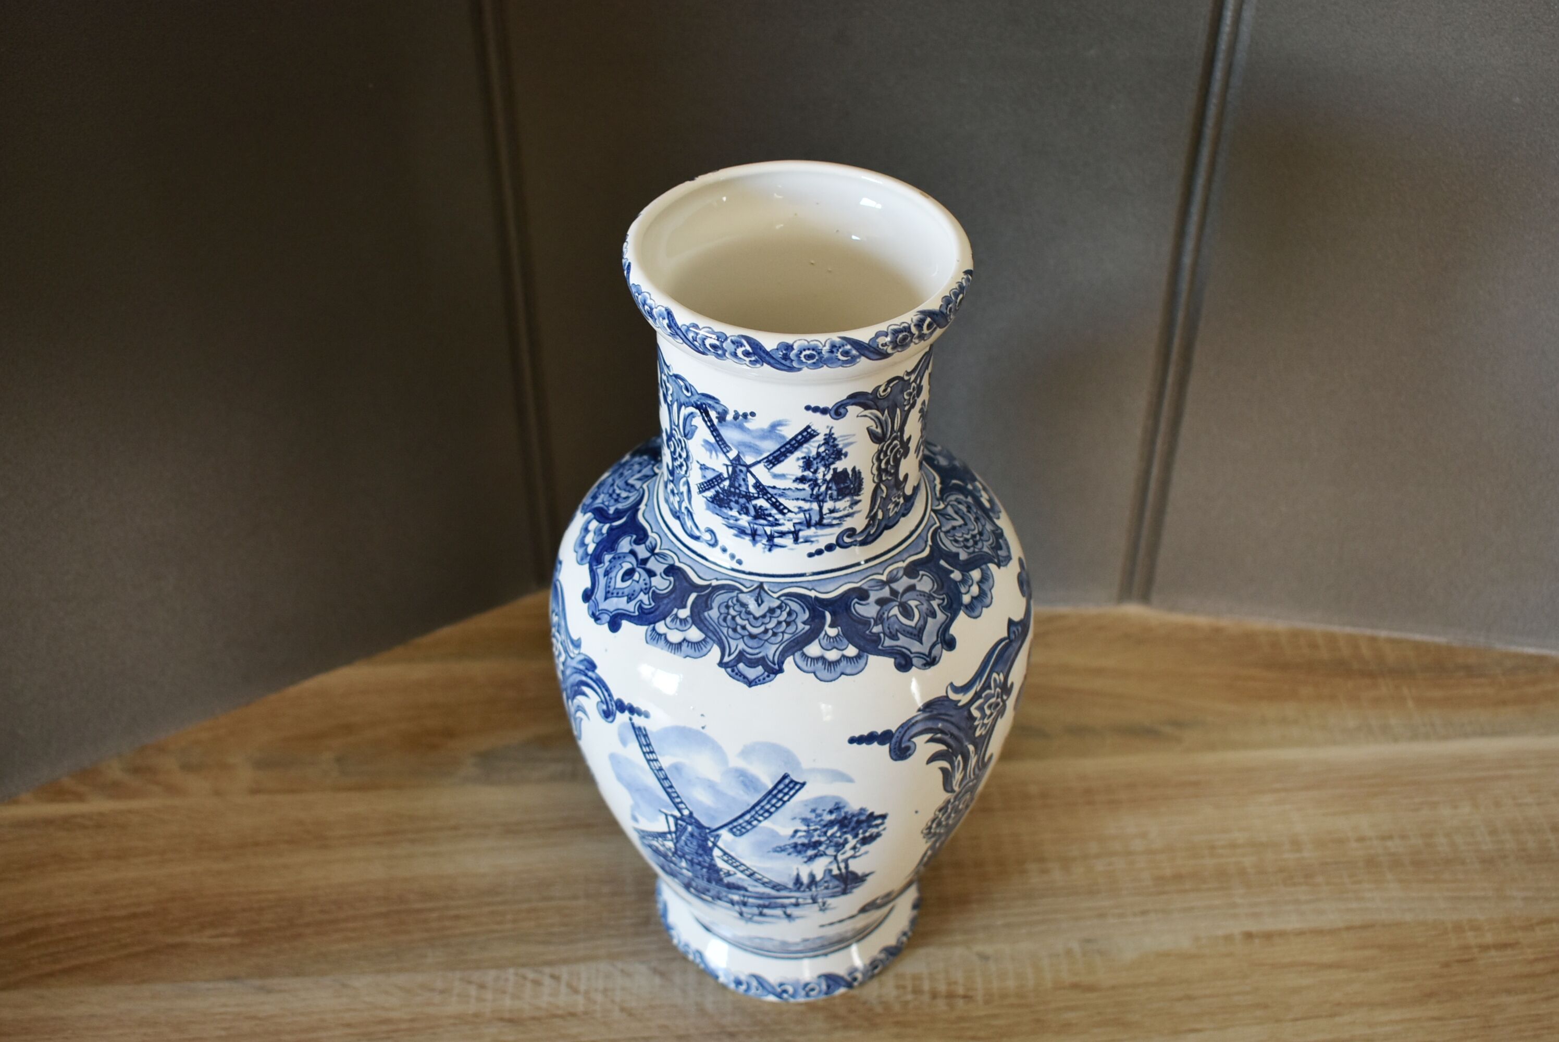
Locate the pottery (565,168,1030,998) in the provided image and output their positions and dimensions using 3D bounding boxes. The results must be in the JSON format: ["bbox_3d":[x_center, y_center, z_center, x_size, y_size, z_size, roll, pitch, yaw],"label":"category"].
[{"bbox_3d":[0.005,0.035,0.617,0.168,0.310,0.168,5,41,6],"label":"pottery"}]

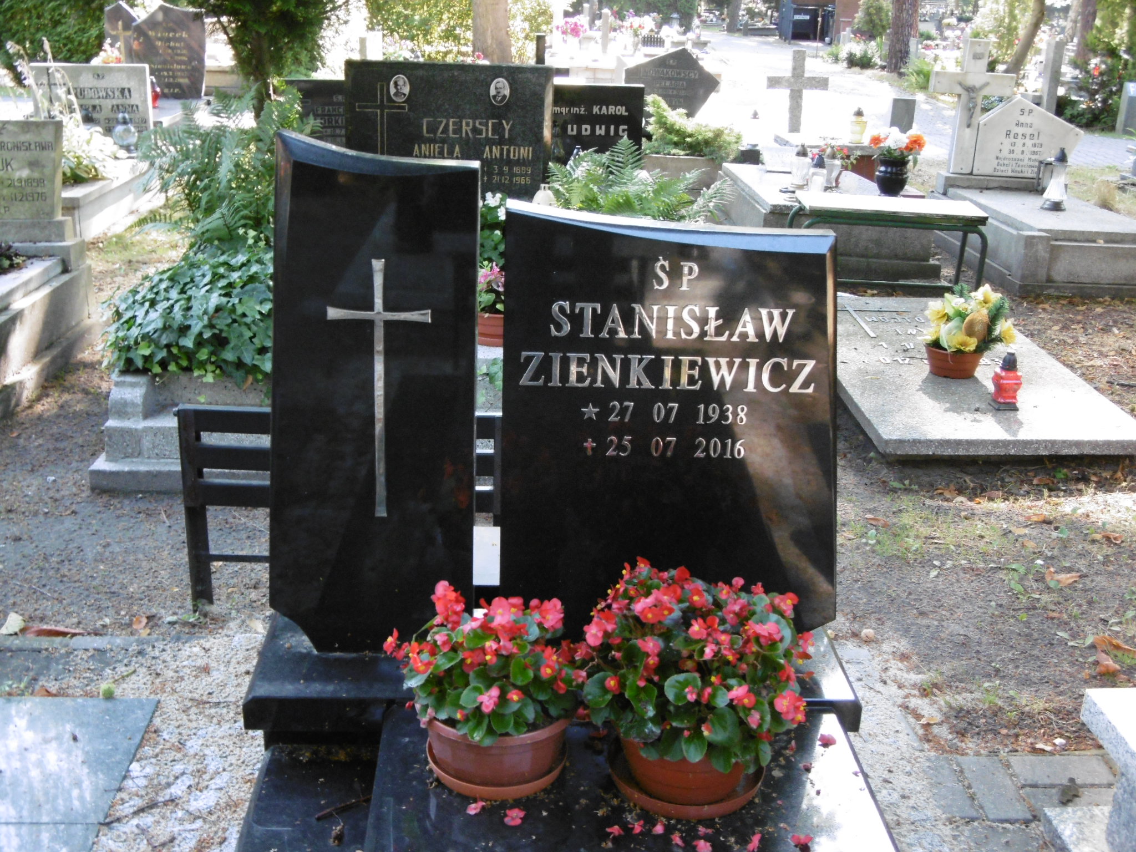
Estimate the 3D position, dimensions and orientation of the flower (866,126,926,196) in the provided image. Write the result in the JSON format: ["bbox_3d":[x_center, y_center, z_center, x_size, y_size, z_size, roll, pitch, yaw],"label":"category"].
[{"bbox_3d":[1.891,-1.526,8.123,0.320,0.380,0.300,1,18,-3],"label":"flower"}]

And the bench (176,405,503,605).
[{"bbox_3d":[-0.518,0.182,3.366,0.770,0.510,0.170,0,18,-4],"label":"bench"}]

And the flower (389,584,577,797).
[{"bbox_3d":[-0.134,0.400,2.283,0.300,0.300,0.280,0,18,-2],"label":"flower"}]

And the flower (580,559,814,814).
[{"bbox_3d":[0.187,0.364,2.054,0.320,0.331,0.300,1,18,-3],"label":"flower"}]

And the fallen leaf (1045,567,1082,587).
[{"bbox_3d":[1.275,0.387,3.625,0.100,0.030,0.090,0,18,-2],"label":"fallen leaf"}]

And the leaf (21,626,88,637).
[{"bbox_3d":[-1.226,0.488,3.376,0.160,0.025,0.050,1,18,-3],"label":"leaf"}]

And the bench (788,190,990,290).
[{"bbox_3d":[1.548,-0.863,6.907,0.860,0.460,0.480,1,17,-8],"label":"bench"}]

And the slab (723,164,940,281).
[{"bbox_3d":[1.474,-1.269,8.523,1.020,0.390,1.920,1,18,-3],"label":"slab"}]

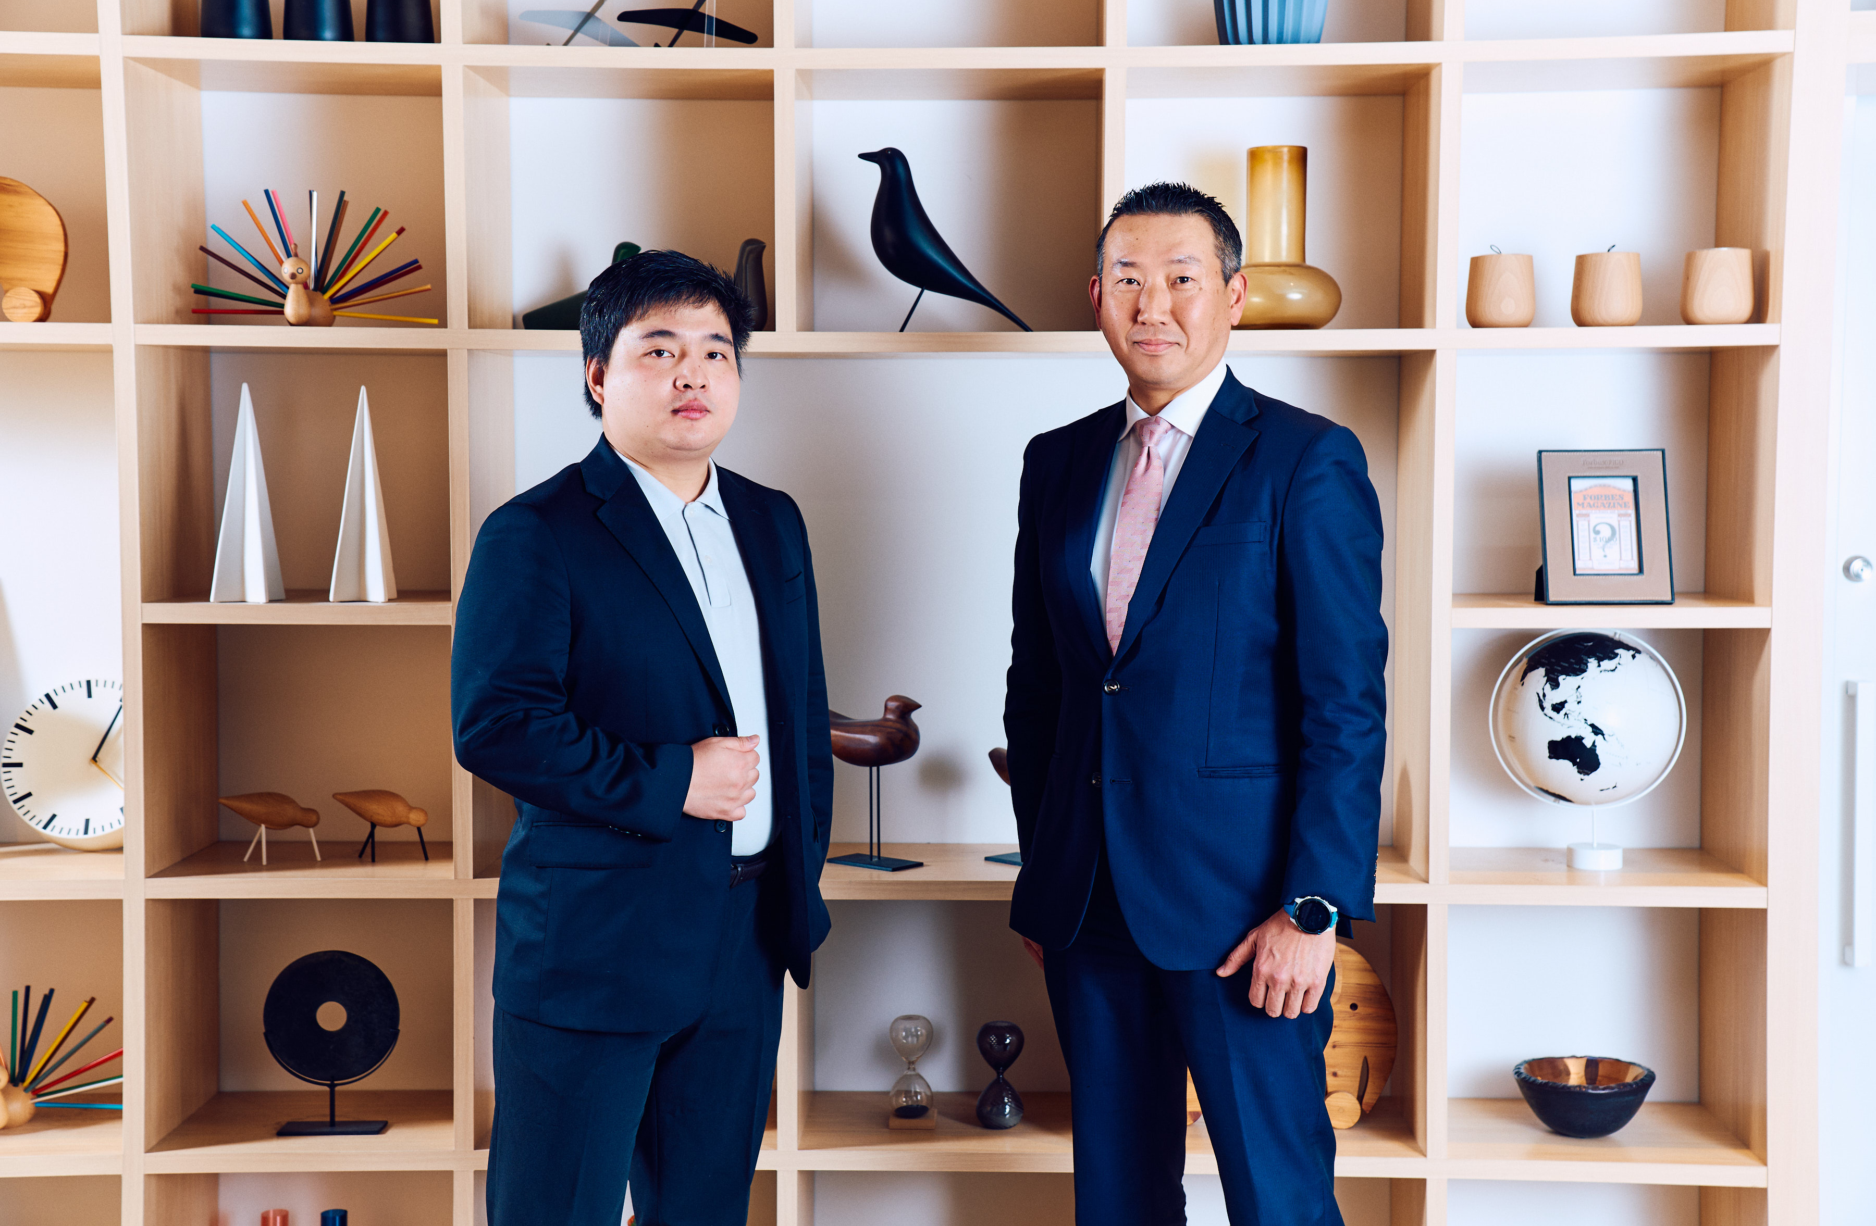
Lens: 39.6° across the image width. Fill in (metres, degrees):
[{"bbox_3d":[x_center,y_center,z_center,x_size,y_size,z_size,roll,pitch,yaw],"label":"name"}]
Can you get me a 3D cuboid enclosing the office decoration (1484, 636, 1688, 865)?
[{"bbox_3d":[0.986,0.205,3.955,0.287,0.360,0.265,0,4,1],"label":"office decoration"}]

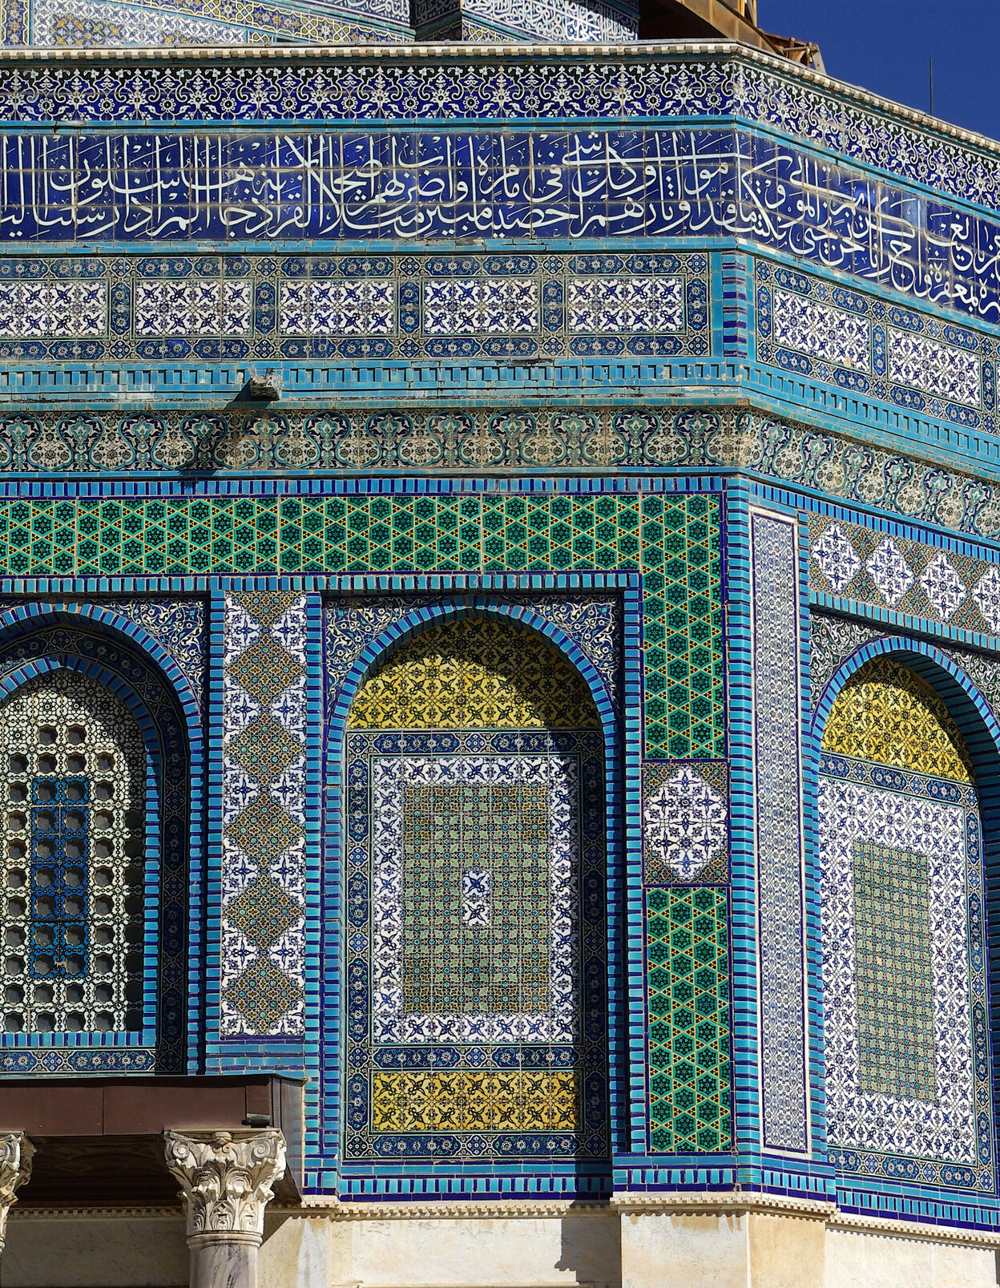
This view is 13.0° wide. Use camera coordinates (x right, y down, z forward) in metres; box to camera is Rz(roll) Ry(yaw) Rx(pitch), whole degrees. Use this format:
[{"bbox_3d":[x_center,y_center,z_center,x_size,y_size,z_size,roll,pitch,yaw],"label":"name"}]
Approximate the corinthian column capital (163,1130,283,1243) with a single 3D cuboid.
[{"bbox_3d":[-1.486,2.992,23.884,0.645,0.597,0.645,0,-14,0],"label":"corinthian column capital"}]

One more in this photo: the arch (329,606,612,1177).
[{"bbox_3d":[-0.183,1.517,27.188,1.800,3.550,0.350,0,-14,0],"label":"arch"}]

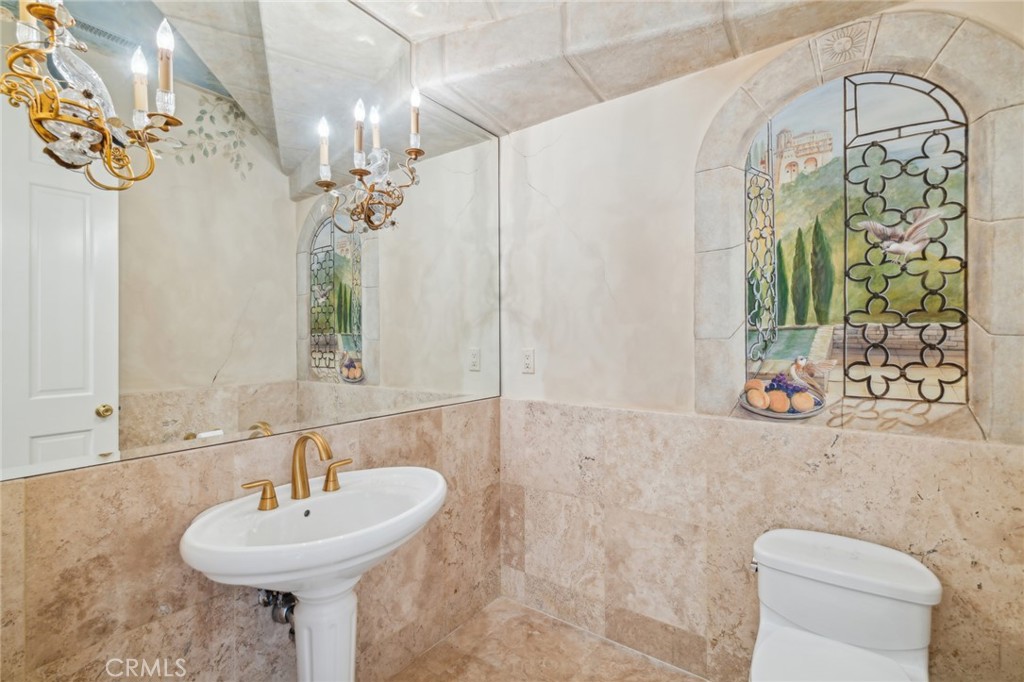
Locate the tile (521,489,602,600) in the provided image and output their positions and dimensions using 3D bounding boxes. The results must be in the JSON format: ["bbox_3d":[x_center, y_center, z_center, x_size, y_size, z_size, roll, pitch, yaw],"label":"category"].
[{"bbox_3d":[0.232,0.910,2.076,0.413,0.414,0.015,0,0,35],"label":"tile"}]

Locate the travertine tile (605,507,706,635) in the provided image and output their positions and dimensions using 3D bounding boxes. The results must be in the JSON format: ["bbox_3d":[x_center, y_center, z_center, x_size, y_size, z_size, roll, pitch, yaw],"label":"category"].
[{"bbox_3d":[0.569,0.908,1.839,0.411,0.414,0.015,0,0,35],"label":"travertine tile"}]

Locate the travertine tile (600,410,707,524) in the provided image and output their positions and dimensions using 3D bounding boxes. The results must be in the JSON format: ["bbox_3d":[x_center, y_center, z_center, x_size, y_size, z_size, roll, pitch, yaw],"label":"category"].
[{"bbox_3d":[0.568,0.495,1.840,0.411,0.412,0.015,0,0,35],"label":"travertine tile"}]

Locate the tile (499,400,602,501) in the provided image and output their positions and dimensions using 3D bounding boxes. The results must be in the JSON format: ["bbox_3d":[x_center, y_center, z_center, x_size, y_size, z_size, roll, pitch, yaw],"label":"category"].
[{"bbox_3d":[0.174,0.497,2.117,0.551,0.412,0.015,0,0,35],"label":"tile"}]

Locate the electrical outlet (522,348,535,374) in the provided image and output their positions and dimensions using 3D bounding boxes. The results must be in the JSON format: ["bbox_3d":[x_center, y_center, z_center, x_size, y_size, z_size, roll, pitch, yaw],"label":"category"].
[{"bbox_3d":[0.076,0.098,2.172,0.073,0.116,0.008,0,0,35],"label":"electrical outlet"}]

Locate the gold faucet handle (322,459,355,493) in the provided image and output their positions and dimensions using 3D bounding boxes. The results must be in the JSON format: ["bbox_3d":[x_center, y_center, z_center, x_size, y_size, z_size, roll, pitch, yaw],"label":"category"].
[{"bbox_3d":[-0.547,0.419,1.437,0.054,0.073,0.103,0,0,35],"label":"gold faucet handle"}]

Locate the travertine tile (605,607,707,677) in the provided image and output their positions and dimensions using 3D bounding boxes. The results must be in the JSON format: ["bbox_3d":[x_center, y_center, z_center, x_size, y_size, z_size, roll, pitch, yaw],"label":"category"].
[{"bbox_3d":[0.570,1.194,1.838,0.411,0.159,0.015,0,0,35],"label":"travertine tile"}]

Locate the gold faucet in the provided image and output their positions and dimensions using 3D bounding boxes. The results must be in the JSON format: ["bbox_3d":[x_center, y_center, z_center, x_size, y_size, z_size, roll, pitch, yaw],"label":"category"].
[{"bbox_3d":[-0.573,0.358,1.303,0.167,0.195,0.054,0,0,35],"label":"gold faucet"}]

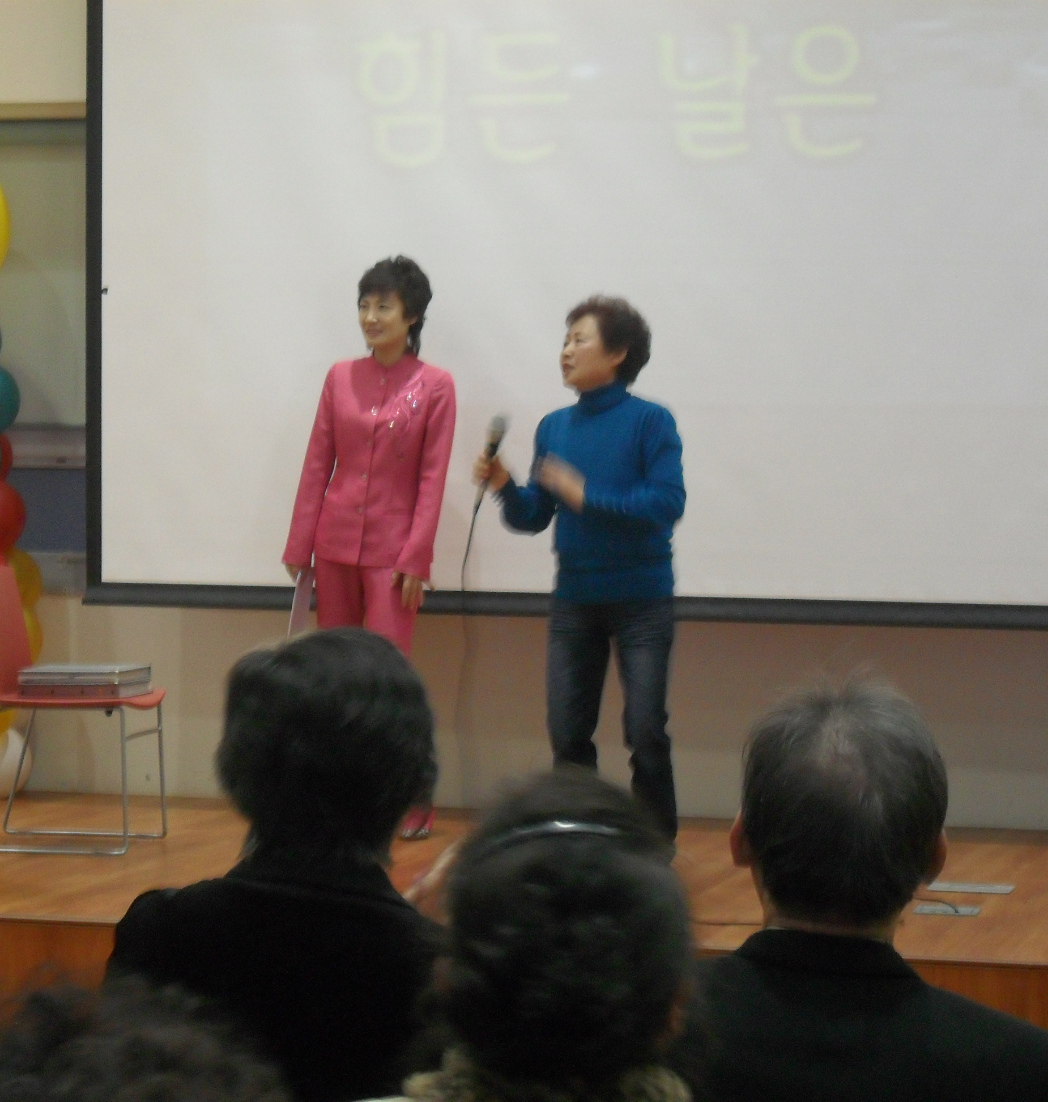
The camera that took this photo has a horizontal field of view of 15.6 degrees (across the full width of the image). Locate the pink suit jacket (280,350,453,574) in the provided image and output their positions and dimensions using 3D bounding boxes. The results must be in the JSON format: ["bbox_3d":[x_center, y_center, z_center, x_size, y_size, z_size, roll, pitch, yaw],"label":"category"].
[{"bbox_3d":[-0.455,-0.246,11.300,0.470,0.670,0.270,1,2,15],"label":"pink suit jacket"}]

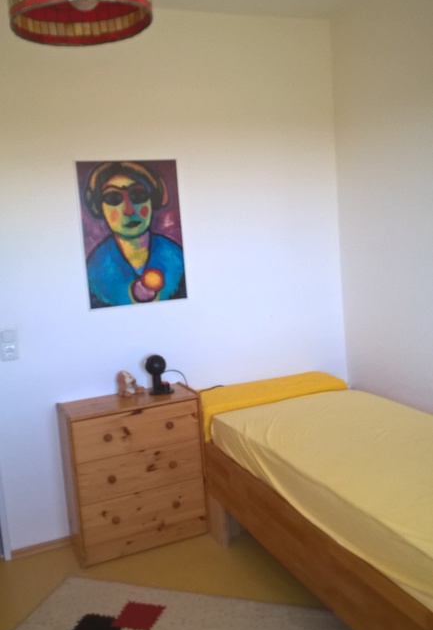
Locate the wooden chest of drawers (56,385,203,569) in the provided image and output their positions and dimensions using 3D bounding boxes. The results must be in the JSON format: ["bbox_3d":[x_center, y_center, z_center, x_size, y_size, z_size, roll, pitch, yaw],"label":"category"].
[{"bbox_3d":[-0.397,0.754,3.078,0.620,0.700,0.300,-7,8,-23],"label":"wooden chest of drawers"}]

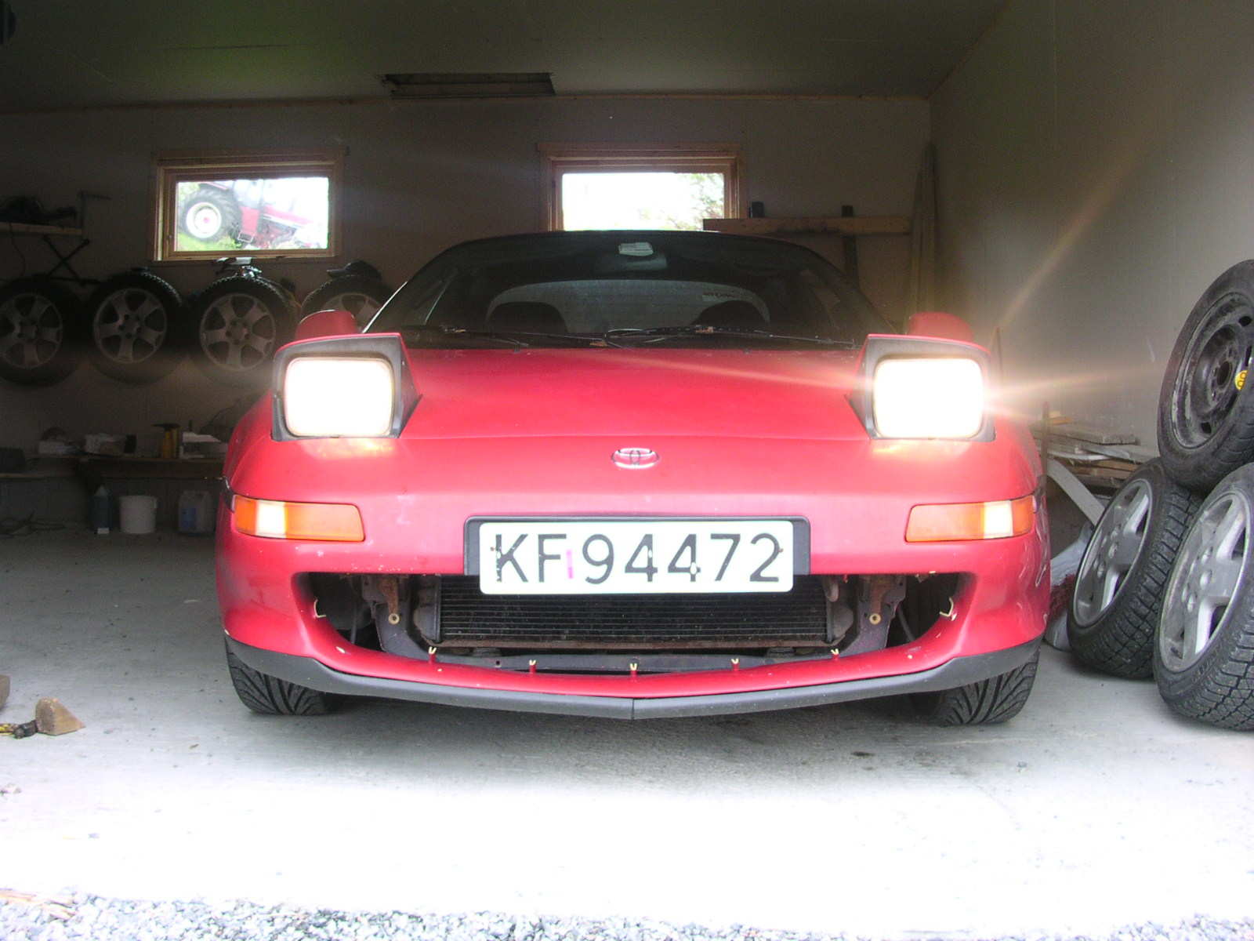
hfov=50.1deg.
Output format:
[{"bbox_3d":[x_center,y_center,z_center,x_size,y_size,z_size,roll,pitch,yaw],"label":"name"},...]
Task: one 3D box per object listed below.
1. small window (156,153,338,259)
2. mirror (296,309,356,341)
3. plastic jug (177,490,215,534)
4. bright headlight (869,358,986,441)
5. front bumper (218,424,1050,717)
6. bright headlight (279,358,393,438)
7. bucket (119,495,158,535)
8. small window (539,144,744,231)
[{"bbox_3d":[-2.356,-1.645,8.320,1.210,0.690,0.120,0,1,0],"label":"small window"},{"bbox_3d":[-0.784,-0.362,3.500,0.175,0.130,0.130,0,1,0],"label":"mirror"},{"bbox_3d":[-2.602,0.252,8.100,0.190,0.265,0.140,0,1,4],"label":"plastic jug"},{"bbox_3d":[0.576,-0.139,2.560,0.205,0.150,0.100,0,1,0],"label":"bright headlight"},{"bbox_3d":[0.013,0.165,2.410,1.660,0.470,0.550,0,1,0],"label":"front bumper"},{"bbox_3d":[-0.549,-0.139,2.560,0.205,0.150,0.100,0,1,0],"label":"bright headlight"},{"bbox_3d":[-2.951,0.266,8.100,0.233,0.225,0.233,0,1,0],"label":"bucket"},{"bbox_3d":[0.085,-1.677,8.300,1.250,0.690,0.120,0,1,0],"label":"small window"}]

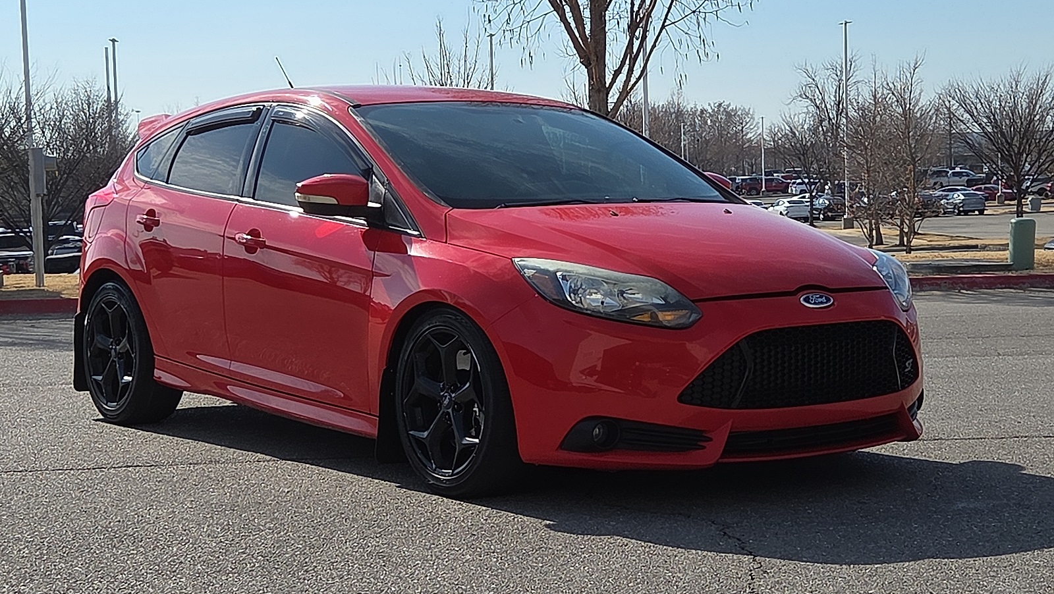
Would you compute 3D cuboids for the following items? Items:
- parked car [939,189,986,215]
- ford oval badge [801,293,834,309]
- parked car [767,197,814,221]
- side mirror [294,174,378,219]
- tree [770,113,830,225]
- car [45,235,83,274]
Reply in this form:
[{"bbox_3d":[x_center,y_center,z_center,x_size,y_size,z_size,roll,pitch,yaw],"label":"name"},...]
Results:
[{"bbox_3d":[27.730,-5.996,122.000,1.830,1.500,4.600,-2,4,-9],"label":"parked car"},{"bbox_3d":[0.922,0.011,6.077,0.130,0.055,0.020,-3,-21,-36],"label":"ford oval badge"},{"bbox_3d":[16.889,-5.509,122.000,1.820,1.450,4.600,-2,4,-10],"label":"parked car"},{"bbox_3d":[-0.663,-0.353,6.697,0.240,0.165,0.210,-3,4,-36],"label":"side mirror"},{"bbox_3d":[15.124,-6.918,104.780,3.400,6.100,3.300,-1,4,0],"label":"tree"},{"bbox_3d":[-15.976,-1.395,67.000,1.830,1.450,4.700,-1,4,-7],"label":"car"}]

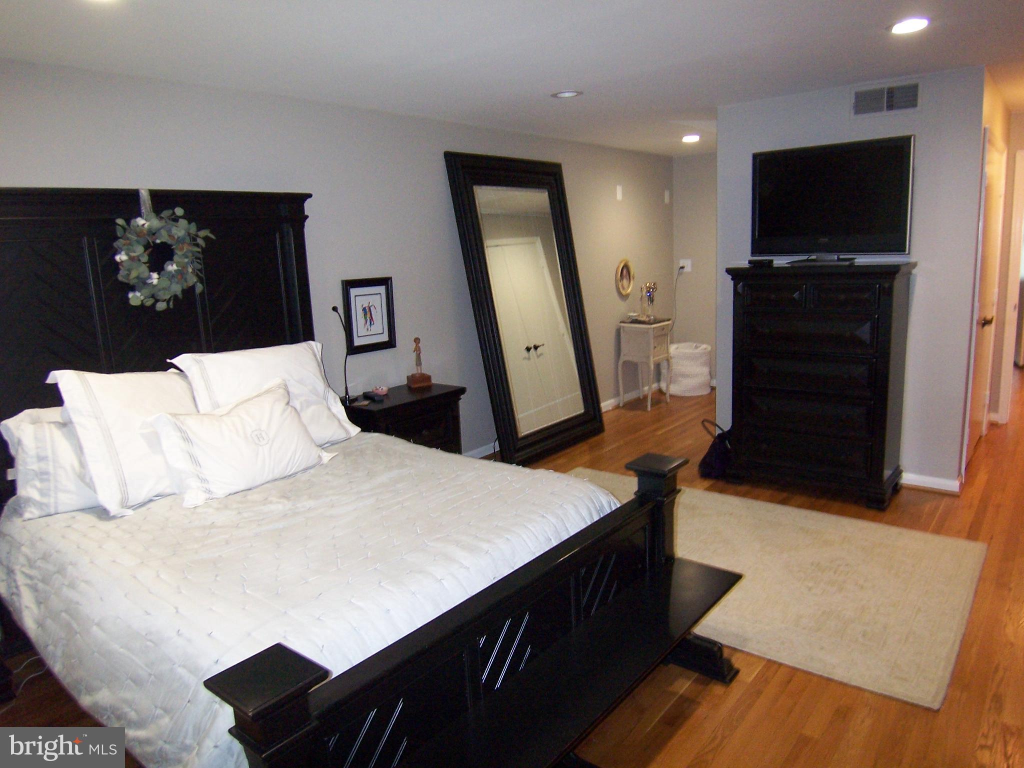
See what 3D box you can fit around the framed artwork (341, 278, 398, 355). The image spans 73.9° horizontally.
[{"bbox_3d":[-0.896,-0.434,4.297,0.028,0.458,0.388,7,15,40],"label":"framed artwork"}]

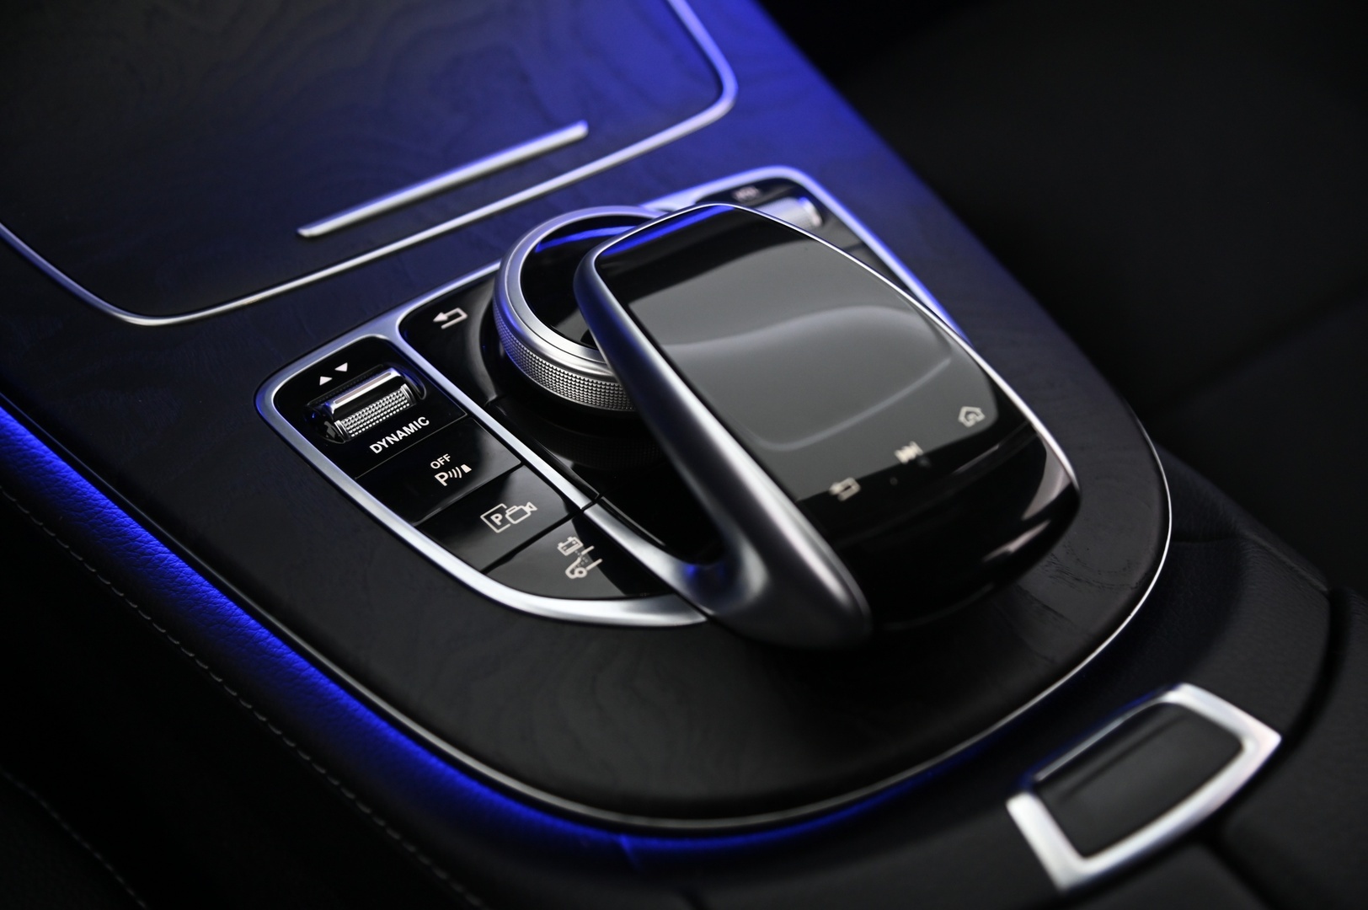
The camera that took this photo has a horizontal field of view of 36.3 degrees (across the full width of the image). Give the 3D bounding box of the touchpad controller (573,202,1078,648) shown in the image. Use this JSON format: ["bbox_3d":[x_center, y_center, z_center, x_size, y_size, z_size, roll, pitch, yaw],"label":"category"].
[{"bbox_3d":[0.022,-0.006,0.419,0.065,0.040,0.099,-26,55,-29],"label":"touchpad controller"}]

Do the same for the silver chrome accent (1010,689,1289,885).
[{"bbox_3d":[0.081,0.059,0.376,0.057,0.009,0.022,-26,55,-29],"label":"silver chrome accent"}]

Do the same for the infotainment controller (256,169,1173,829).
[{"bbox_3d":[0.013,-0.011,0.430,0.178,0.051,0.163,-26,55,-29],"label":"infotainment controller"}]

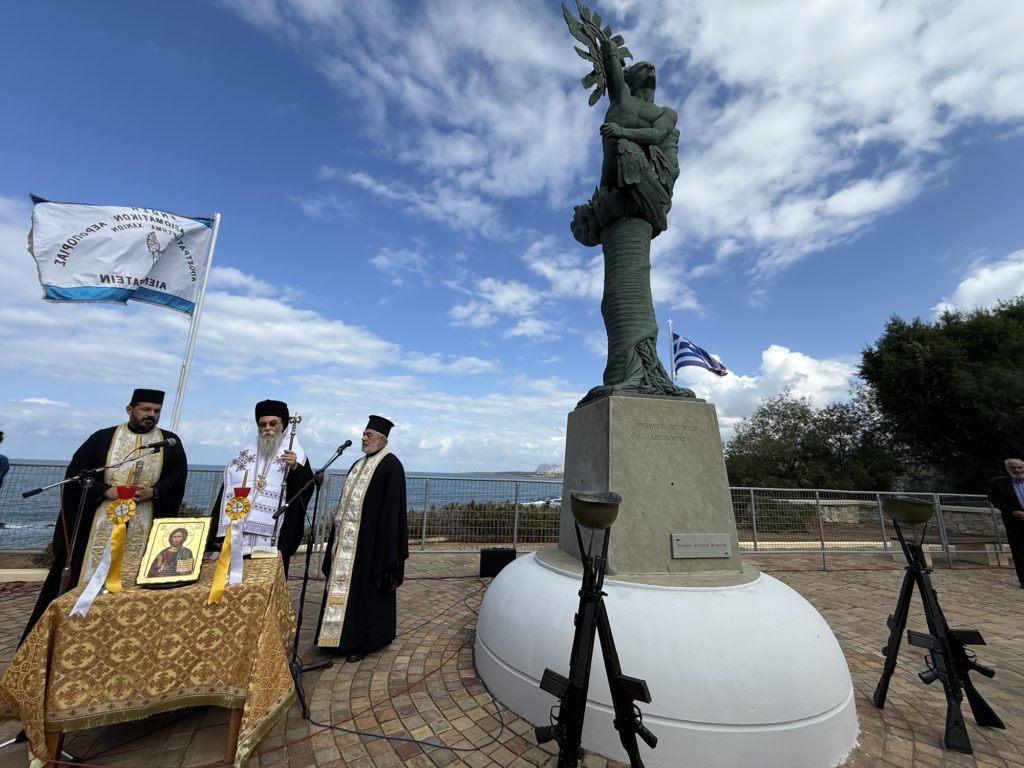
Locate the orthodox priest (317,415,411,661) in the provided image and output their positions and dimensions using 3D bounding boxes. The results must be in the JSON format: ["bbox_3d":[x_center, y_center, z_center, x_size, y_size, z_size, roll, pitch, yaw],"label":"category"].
[{"bbox_3d":[-1.159,1.148,3.359,0.630,1.780,0.530,-8,-16,38],"label":"orthodox priest"}]

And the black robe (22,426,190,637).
[{"bbox_3d":[-2.514,1.033,2.535,0.500,1.560,0.780,-10,-17,44],"label":"black robe"}]

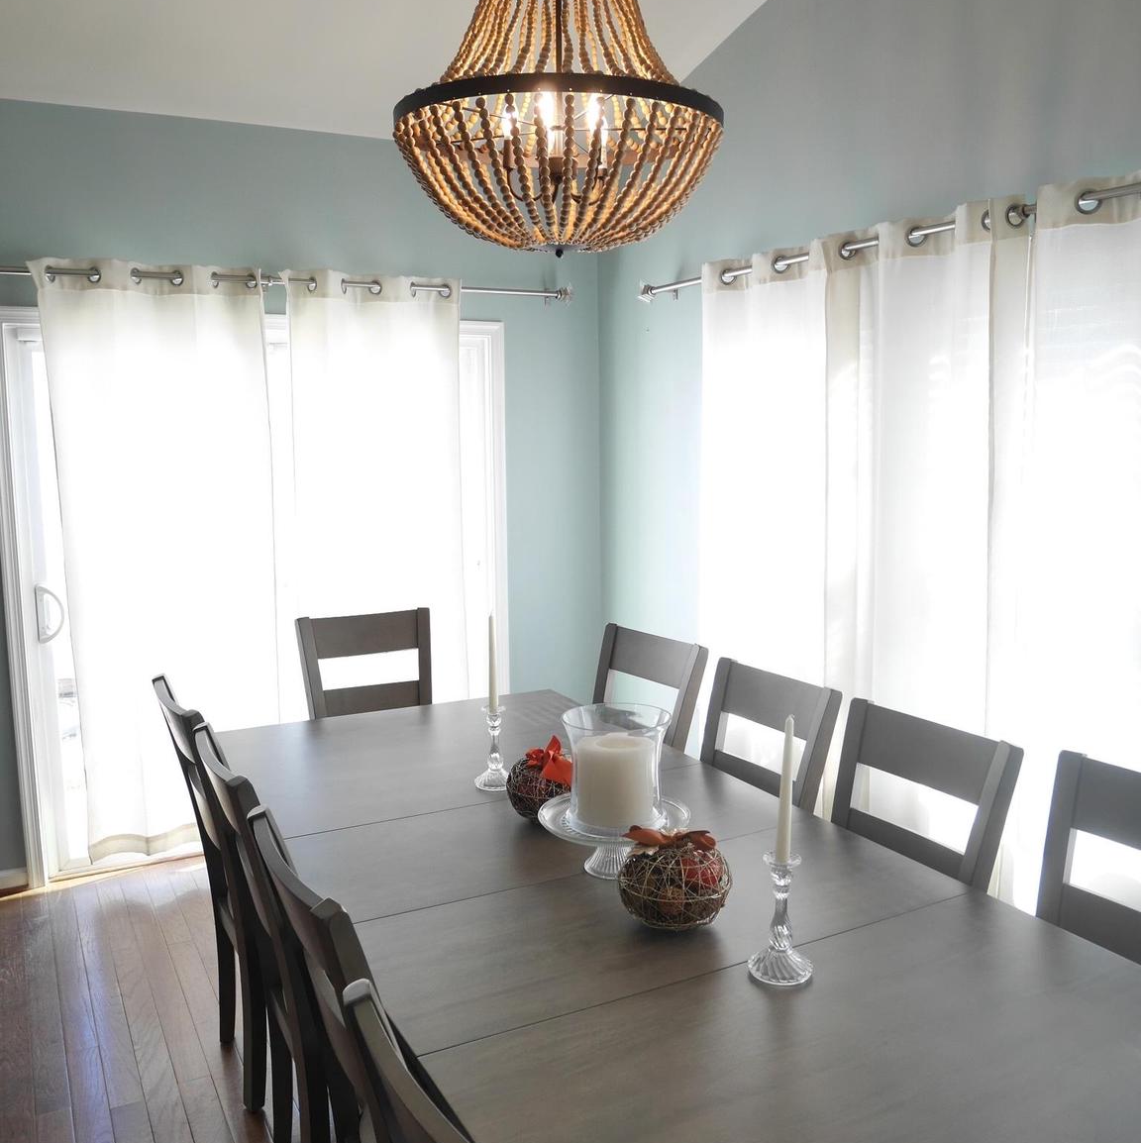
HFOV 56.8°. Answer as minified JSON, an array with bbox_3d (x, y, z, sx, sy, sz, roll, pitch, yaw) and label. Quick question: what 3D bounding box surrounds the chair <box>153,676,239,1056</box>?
[{"bbox_3d":[-0.703,0.776,2.739,0.570,1.010,0.470,-4,8,-28],"label":"chair"}]

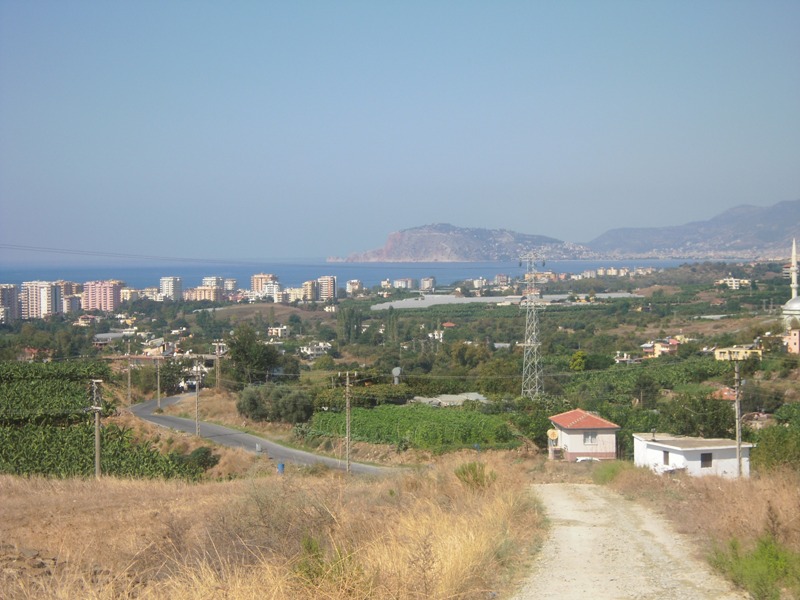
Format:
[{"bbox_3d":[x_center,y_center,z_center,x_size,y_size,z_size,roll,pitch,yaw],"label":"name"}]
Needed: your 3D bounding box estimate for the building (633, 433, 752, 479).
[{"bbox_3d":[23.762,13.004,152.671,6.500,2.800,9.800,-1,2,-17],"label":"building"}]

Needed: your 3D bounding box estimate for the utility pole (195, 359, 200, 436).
[{"bbox_3d":[-23.329,11.283,216.120,0.500,9.070,0.400,-1,2,0],"label":"utility pole"}]

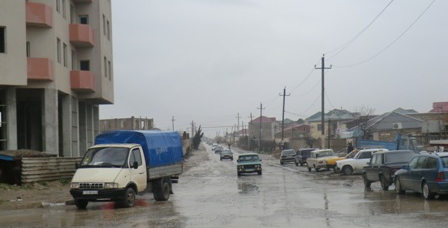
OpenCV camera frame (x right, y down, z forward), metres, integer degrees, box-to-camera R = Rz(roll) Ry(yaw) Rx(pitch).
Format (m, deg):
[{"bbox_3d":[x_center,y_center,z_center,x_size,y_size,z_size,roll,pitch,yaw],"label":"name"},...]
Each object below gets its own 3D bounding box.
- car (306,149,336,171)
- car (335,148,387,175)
[{"bbox_3d":[7.210,3.419,51.600,1.620,1.440,4.100,-2,-3,-4],"label":"car"},{"bbox_3d":[9.050,3.000,44.700,4.100,1.440,1.620,-2,-3,-6],"label":"car"}]

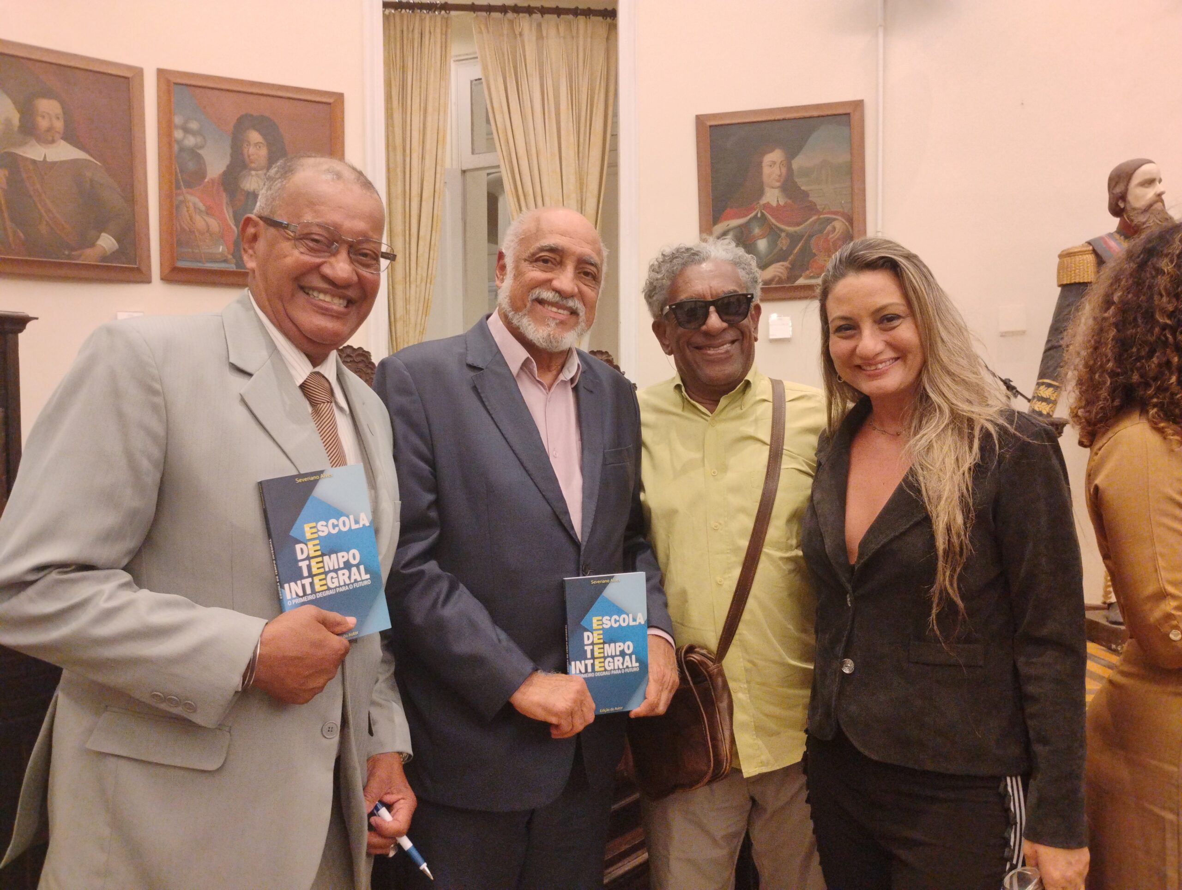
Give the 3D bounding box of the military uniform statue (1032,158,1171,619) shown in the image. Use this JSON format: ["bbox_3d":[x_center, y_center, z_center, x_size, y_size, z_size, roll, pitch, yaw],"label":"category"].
[{"bbox_3d":[2.173,-0.219,3.950,0.700,1.920,0.460,-1,3,-10],"label":"military uniform statue"}]

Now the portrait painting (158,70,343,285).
[{"bbox_3d":[-1.567,-1.208,4.468,0.820,0.962,0.050,-1,2,-24],"label":"portrait painting"}]

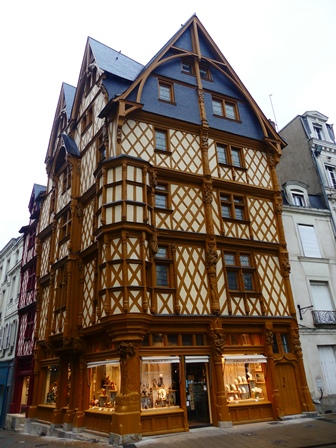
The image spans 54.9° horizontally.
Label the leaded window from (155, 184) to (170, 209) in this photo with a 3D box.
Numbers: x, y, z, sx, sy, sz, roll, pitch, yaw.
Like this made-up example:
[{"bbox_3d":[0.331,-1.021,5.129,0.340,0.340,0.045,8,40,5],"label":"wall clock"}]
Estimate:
[{"bbox_3d":[-0.239,-1.106,13.428,0.692,1.218,0.200,7,-27,-21],"label":"leaded window"}]

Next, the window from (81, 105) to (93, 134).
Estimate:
[{"bbox_3d":[-4.578,-5.899,18.371,0.150,1.420,1.450,16,-31,-35],"label":"window"}]

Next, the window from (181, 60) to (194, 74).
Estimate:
[{"bbox_3d":[1.062,-8.154,17.000,0.790,1.038,0.200,7,-27,-21],"label":"window"}]

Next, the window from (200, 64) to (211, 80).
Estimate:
[{"bbox_3d":[1.995,-8.085,17.383,0.764,1.052,0.200,7,-27,-21],"label":"window"}]

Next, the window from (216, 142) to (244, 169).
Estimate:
[{"bbox_3d":[3.196,-3.495,16.554,1.480,1.340,0.150,7,-27,-21],"label":"window"}]

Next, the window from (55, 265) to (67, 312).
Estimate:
[{"bbox_3d":[-4.974,3.026,15.215,0.200,2.082,1.534,16,-31,-35],"label":"window"}]

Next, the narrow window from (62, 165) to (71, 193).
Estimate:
[{"bbox_3d":[-5.671,-2.495,18.189,0.150,1.500,1.000,16,-31,-35],"label":"narrow window"}]

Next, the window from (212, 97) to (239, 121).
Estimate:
[{"bbox_3d":[2.966,-5.901,16.732,1.599,1.497,0.200,7,-27,-21],"label":"window"}]

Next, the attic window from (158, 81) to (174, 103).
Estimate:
[{"bbox_3d":[-0.080,-6.734,16.495,0.840,1.440,0.150,7,-27,-21],"label":"attic window"}]

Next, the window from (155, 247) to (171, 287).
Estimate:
[{"bbox_3d":[-0.224,1.625,12.372,0.634,1.627,0.200,7,-27,-21],"label":"window"}]

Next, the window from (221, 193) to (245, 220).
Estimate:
[{"bbox_3d":[2.916,-0.728,14.652,1.404,1.436,0.200,7,-27,-21],"label":"window"}]

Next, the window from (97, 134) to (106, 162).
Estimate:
[{"bbox_3d":[-3.196,-3.607,15.696,0.150,1.200,0.950,16,-31,-35],"label":"window"}]

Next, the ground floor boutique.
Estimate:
[{"bbox_3d":[-0.532,6.822,14.766,9.950,3.650,8.420,7,-27,-21],"label":"ground floor boutique"}]

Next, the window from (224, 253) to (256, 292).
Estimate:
[{"bbox_3d":[3.223,2.143,14.388,1.500,1.780,0.150,7,-27,-21],"label":"window"}]

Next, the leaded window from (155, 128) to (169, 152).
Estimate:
[{"bbox_3d":[-0.287,-3.921,15.203,0.700,1.340,0.150,7,-27,-21],"label":"leaded window"}]

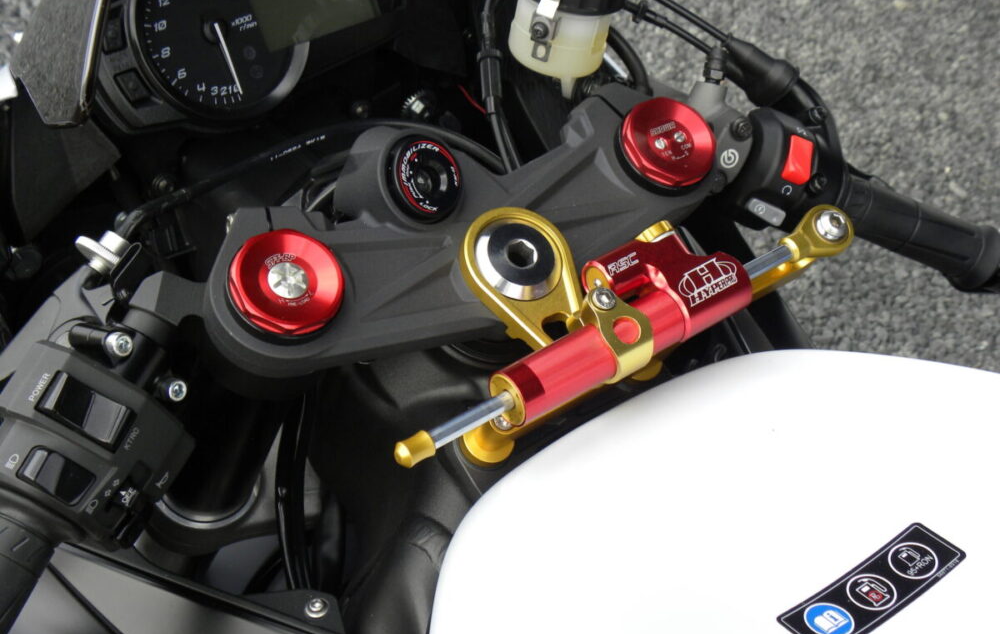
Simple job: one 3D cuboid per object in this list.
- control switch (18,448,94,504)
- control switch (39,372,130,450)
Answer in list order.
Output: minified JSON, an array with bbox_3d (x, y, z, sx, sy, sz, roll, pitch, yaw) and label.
[{"bbox_3d":[-0.179,0.065,0.606,0.026,0.010,0.015,32,72,-14],"label":"control switch"},{"bbox_3d":[-0.169,0.039,0.613,0.035,0.011,0.018,32,72,-12],"label":"control switch"}]

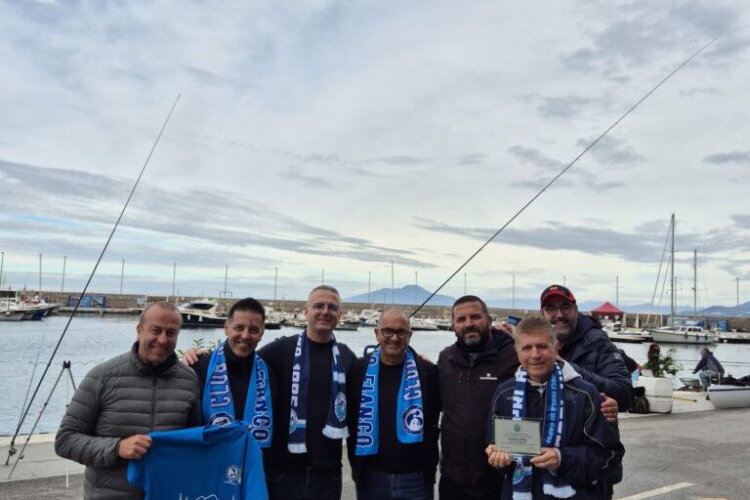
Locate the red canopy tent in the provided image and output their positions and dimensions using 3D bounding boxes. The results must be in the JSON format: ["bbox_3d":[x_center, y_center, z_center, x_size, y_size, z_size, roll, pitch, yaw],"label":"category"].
[{"bbox_3d":[29.802,8.322,85.139,3.300,3.200,3.300,0,-6,25],"label":"red canopy tent"}]

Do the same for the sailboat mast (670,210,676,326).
[{"bbox_3d":[34.761,2.257,77.574,0.250,13.160,0.250,2,-5,0],"label":"sailboat mast"}]

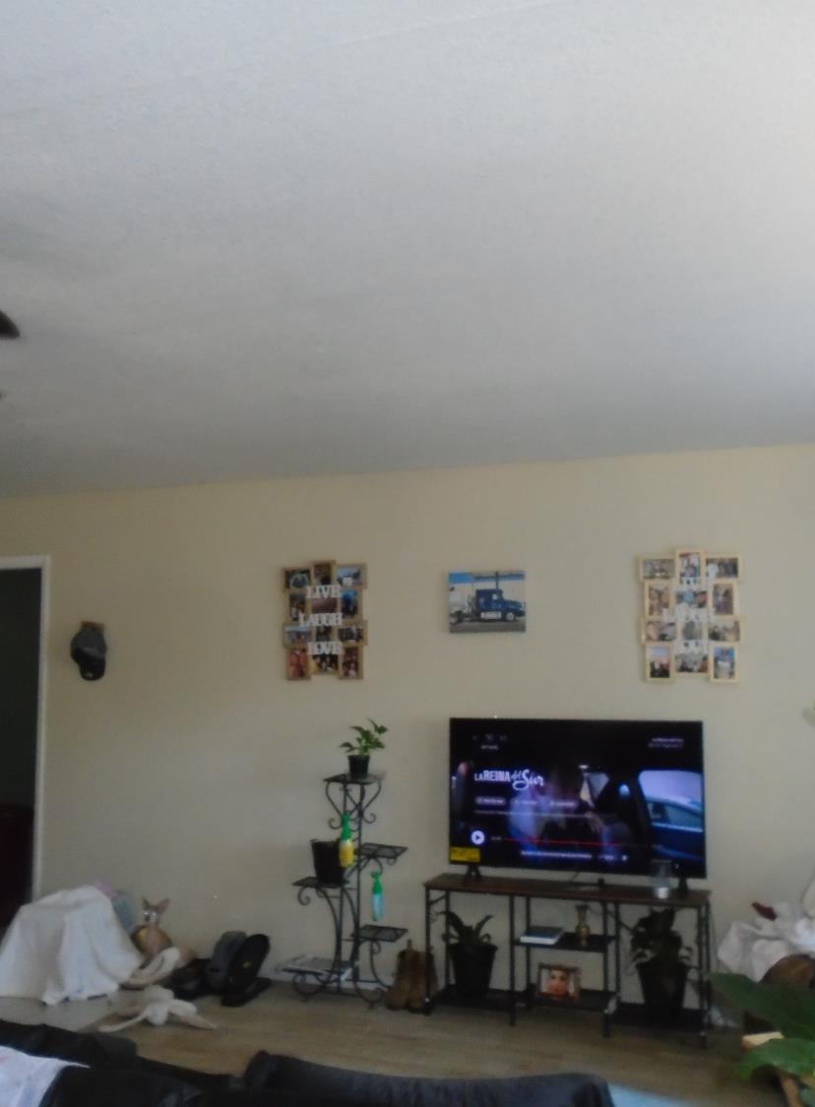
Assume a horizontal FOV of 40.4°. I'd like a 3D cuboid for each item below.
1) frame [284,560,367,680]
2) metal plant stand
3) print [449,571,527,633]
[{"bbox_3d":[-0.408,0.333,5.495,0.450,0.590,0.030,-2,-6,19],"label":"frame"},{"bbox_3d":[-0.293,1.541,5.160,0.600,1.010,0.250,-2,-6,19],"label":"metal plant stand"},{"bbox_3d":[0.374,0.227,5.232,0.375,0.290,0.030,-2,-6,19],"label":"print"}]

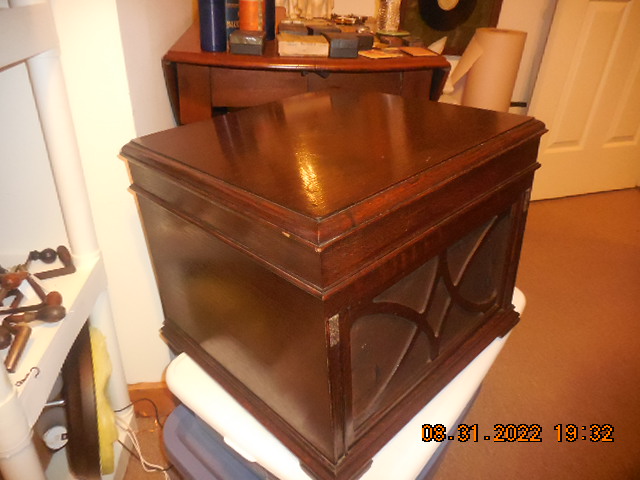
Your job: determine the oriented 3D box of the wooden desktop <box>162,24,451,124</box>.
[{"bbox_3d":[-0.095,-0.348,1.694,0.733,0.730,1.065,-2,29,-9],"label":"wooden desktop"}]

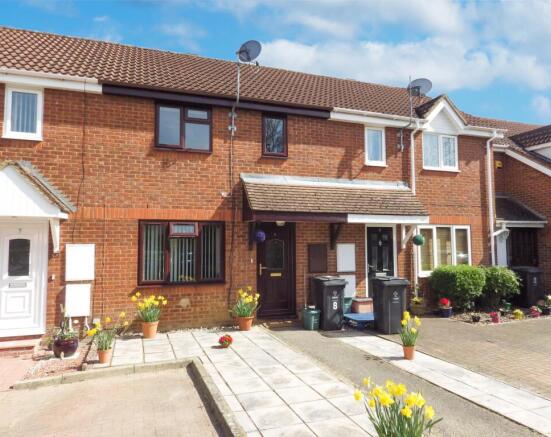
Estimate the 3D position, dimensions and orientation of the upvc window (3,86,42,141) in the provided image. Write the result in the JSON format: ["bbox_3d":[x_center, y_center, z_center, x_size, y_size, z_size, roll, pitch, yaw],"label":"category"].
[{"bbox_3d":[-4.708,-1.993,6.928,0.656,1.059,0.100,1,-4,-17],"label":"upvc window"}]

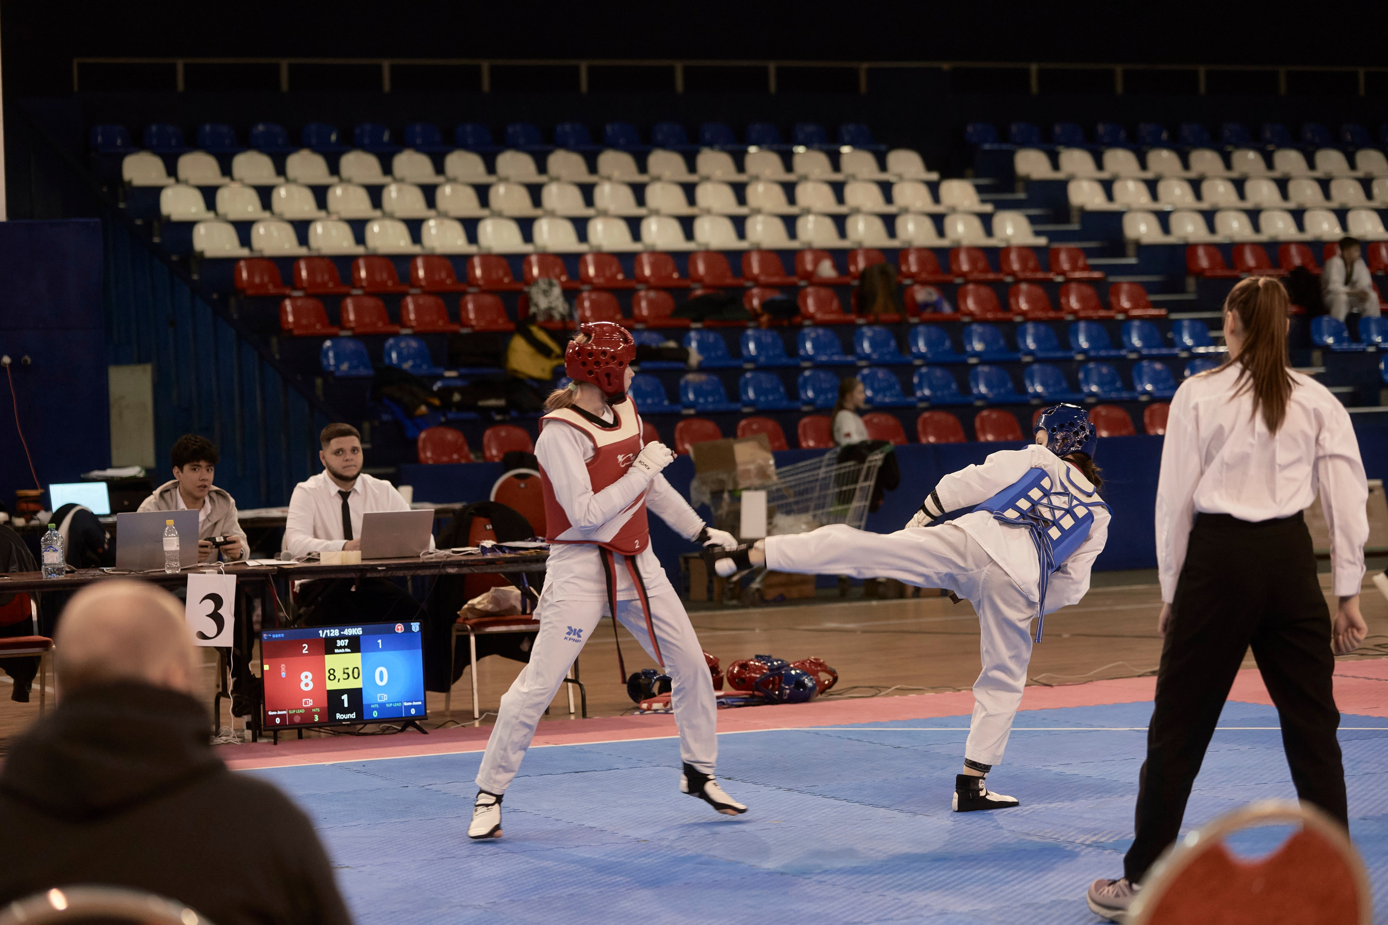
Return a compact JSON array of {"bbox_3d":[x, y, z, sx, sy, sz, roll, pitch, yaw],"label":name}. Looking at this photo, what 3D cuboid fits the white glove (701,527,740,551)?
[{"bbox_3d":[0.084,0.248,12.500,0.140,0.085,0.095,20,2,6],"label":"white glove"}]

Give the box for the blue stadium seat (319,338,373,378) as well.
[{"bbox_3d":[-2.406,-0.735,27.117,0.370,0.290,0.345,-2,2,-25],"label":"blue stadium seat"}]

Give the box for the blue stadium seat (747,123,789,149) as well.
[{"bbox_3d":[0.715,-3.007,35.545,0.405,0.295,0.360,-2,2,-27],"label":"blue stadium seat"}]

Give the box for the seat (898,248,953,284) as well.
[{"bbox_3d":[1.872,-1.590,31.176,0.370,0.290,0.345,-2,2,-25],"label":"seat"}]

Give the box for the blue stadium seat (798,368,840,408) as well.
[{"bbox_3d":[0.954,-0.523,27.688,0.420,0.300,0.380,-2,2,-26],"label":"blue stadium seat"}]

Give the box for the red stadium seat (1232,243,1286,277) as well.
[{"bbox_3d":[4.709,-1.681,32.034,0.360,0.285,0.375,-2,2,-25],"label":"red stadium seat"}]

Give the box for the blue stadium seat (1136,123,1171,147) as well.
[{"bbox_3d":[4.432,-3.074,36.442,0.370,0.290,0.345,-2,2,-25],"label":"blue stadium seat"}]

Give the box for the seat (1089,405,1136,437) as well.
[{"bbox_3d":[3.081,-0.282,27.677,0.370,0.290,0.345,-2,2,-25],"label":"seat"}]

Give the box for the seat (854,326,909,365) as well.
[{"bbox_3d":[1.411,-0.882,28.929,0.370,0.290,0.345,-2,2,-25],"label":"seat"}]

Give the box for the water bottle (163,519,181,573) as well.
[{"bbox_3d":[-2.078,0.336,15.350,0.064,0.216,0.064,-2,2,-25],"label":"water bottle"}]

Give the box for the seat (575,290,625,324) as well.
[{"bbox_3d":[-0.676,-1.175,29.534,0.405,0.295,0.360,-2,2,-27],"label":"seat"}]

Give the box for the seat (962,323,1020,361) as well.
[{"bbox_3d":[2.306,-0.938,29.739,0.410,0.300,0.340,-2,1,-26],"label":"seat"}]

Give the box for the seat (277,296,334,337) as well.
[{"bbox_3d":[-2.789,-1.056,27.923,0.370,0.277,0.350,-2,2,-25],"label":"seat"}]

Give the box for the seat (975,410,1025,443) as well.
[{"bbox_3d":[2.295,-0.245,28.428,0.405,0.295,0.350,-2,2,-26],"label":"seat"}]

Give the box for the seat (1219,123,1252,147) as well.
[{"bbox_3d":[5.552,-3.275,38.597,0.395,0.295,0.360,-2,2,-25],"label":"seat"}]

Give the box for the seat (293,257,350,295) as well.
[{"bbox_3d":[-2.842,-1.425,29.490,0.405,0.295,0.360,-2,2,-27],"label":"seat"}]

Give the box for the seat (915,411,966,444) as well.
[{"bbox_3d":[1.779,-0.227,27.021,0.370,0.277,0.350,-2,2,-25],"label":"seat"}]

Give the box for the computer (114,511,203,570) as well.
[{"bbox_3d":[-2.258,0.316,16.023,0.355,0.233,0.300,-2,2,-26],"label":"computer"}]

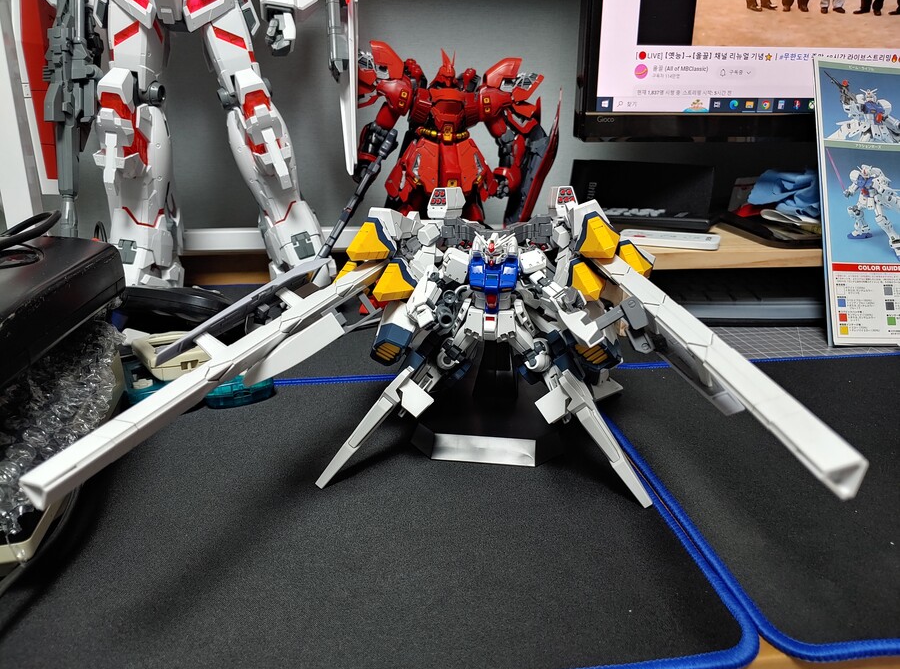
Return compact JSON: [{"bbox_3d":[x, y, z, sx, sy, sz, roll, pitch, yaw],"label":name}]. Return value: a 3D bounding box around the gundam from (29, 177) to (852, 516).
[{"bbox_3d":[0.013,0.004,0.360,0.295,0.150,0.315,2,19,7],"label":"gundam"}]

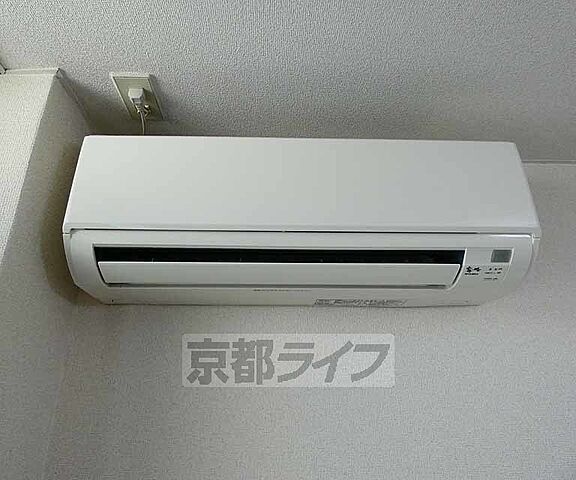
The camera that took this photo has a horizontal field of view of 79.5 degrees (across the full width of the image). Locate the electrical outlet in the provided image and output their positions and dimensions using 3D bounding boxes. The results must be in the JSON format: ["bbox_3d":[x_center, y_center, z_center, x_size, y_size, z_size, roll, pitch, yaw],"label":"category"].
[{"bbox_3d":[-0.300,-0.290,0.706,0.070,0.009,0.120,2,-20,-4],"label":"electrical outlet"}]

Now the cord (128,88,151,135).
[{"bbox_3d":[-0.292,-0.250,0.695,0.034,0.068,0.074,1,-20,-2],"label":"cord"}]

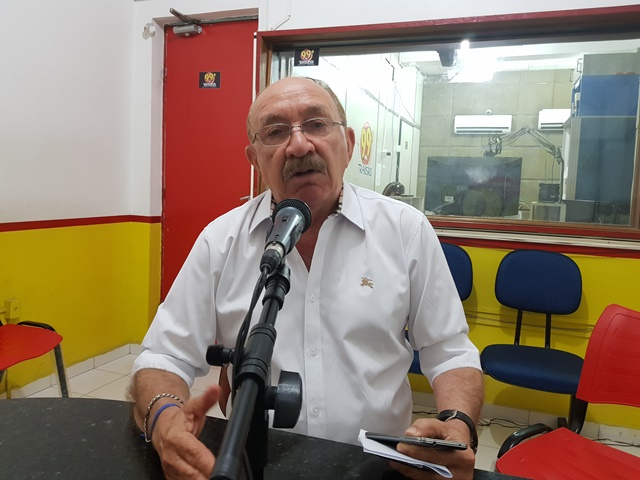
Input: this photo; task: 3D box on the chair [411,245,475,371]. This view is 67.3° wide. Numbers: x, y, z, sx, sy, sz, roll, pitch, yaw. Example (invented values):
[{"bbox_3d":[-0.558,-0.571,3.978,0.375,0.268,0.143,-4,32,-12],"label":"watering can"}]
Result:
[{"bbox_3d":[0.497,0.482,2.275,0.440,0.910,0.500,4,6,18],"label":"chair"}]

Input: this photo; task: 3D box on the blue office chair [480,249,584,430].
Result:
[{"bbox_3d":[0.947,0.515,2.127,0.440,0.910,0.500,4,6,18],"label":"blue office chair"}]

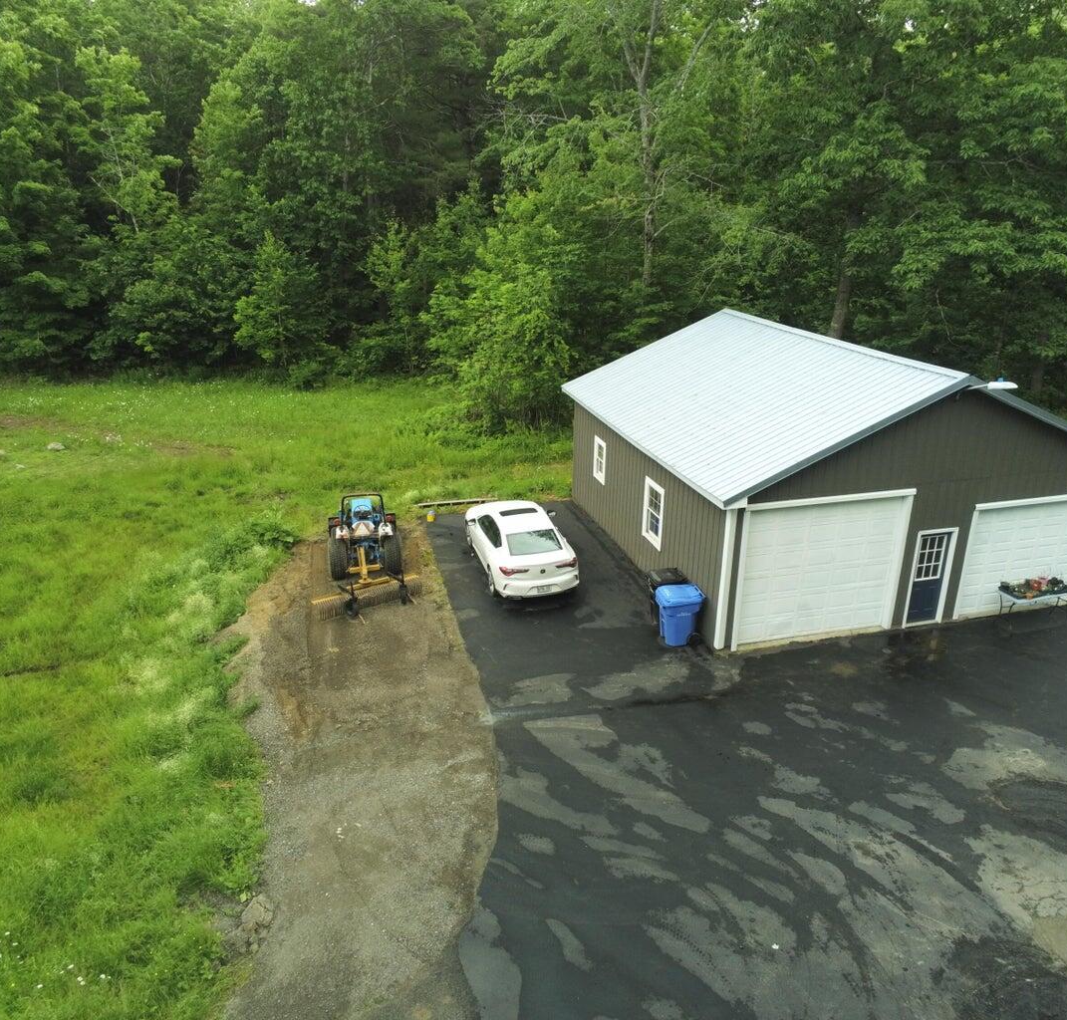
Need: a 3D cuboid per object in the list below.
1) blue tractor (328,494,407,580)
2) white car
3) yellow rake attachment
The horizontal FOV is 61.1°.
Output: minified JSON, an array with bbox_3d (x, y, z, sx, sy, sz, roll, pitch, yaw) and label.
[{"bbox_3d":[-4.195,0.186,22.091,1.720,2.120,3.600,-4,20,-13],"label":"blue tractor"},{"bbox_3d":[-0.368,0.668,21.818,1.930,1.440,4.940,-4,20,-13],"label":"white car"},{"bbox_3d":[-3.814,1.578,19.893,2.420,1.000,1.550,-11,23,-29],"label":"yellow rake attachment"}]

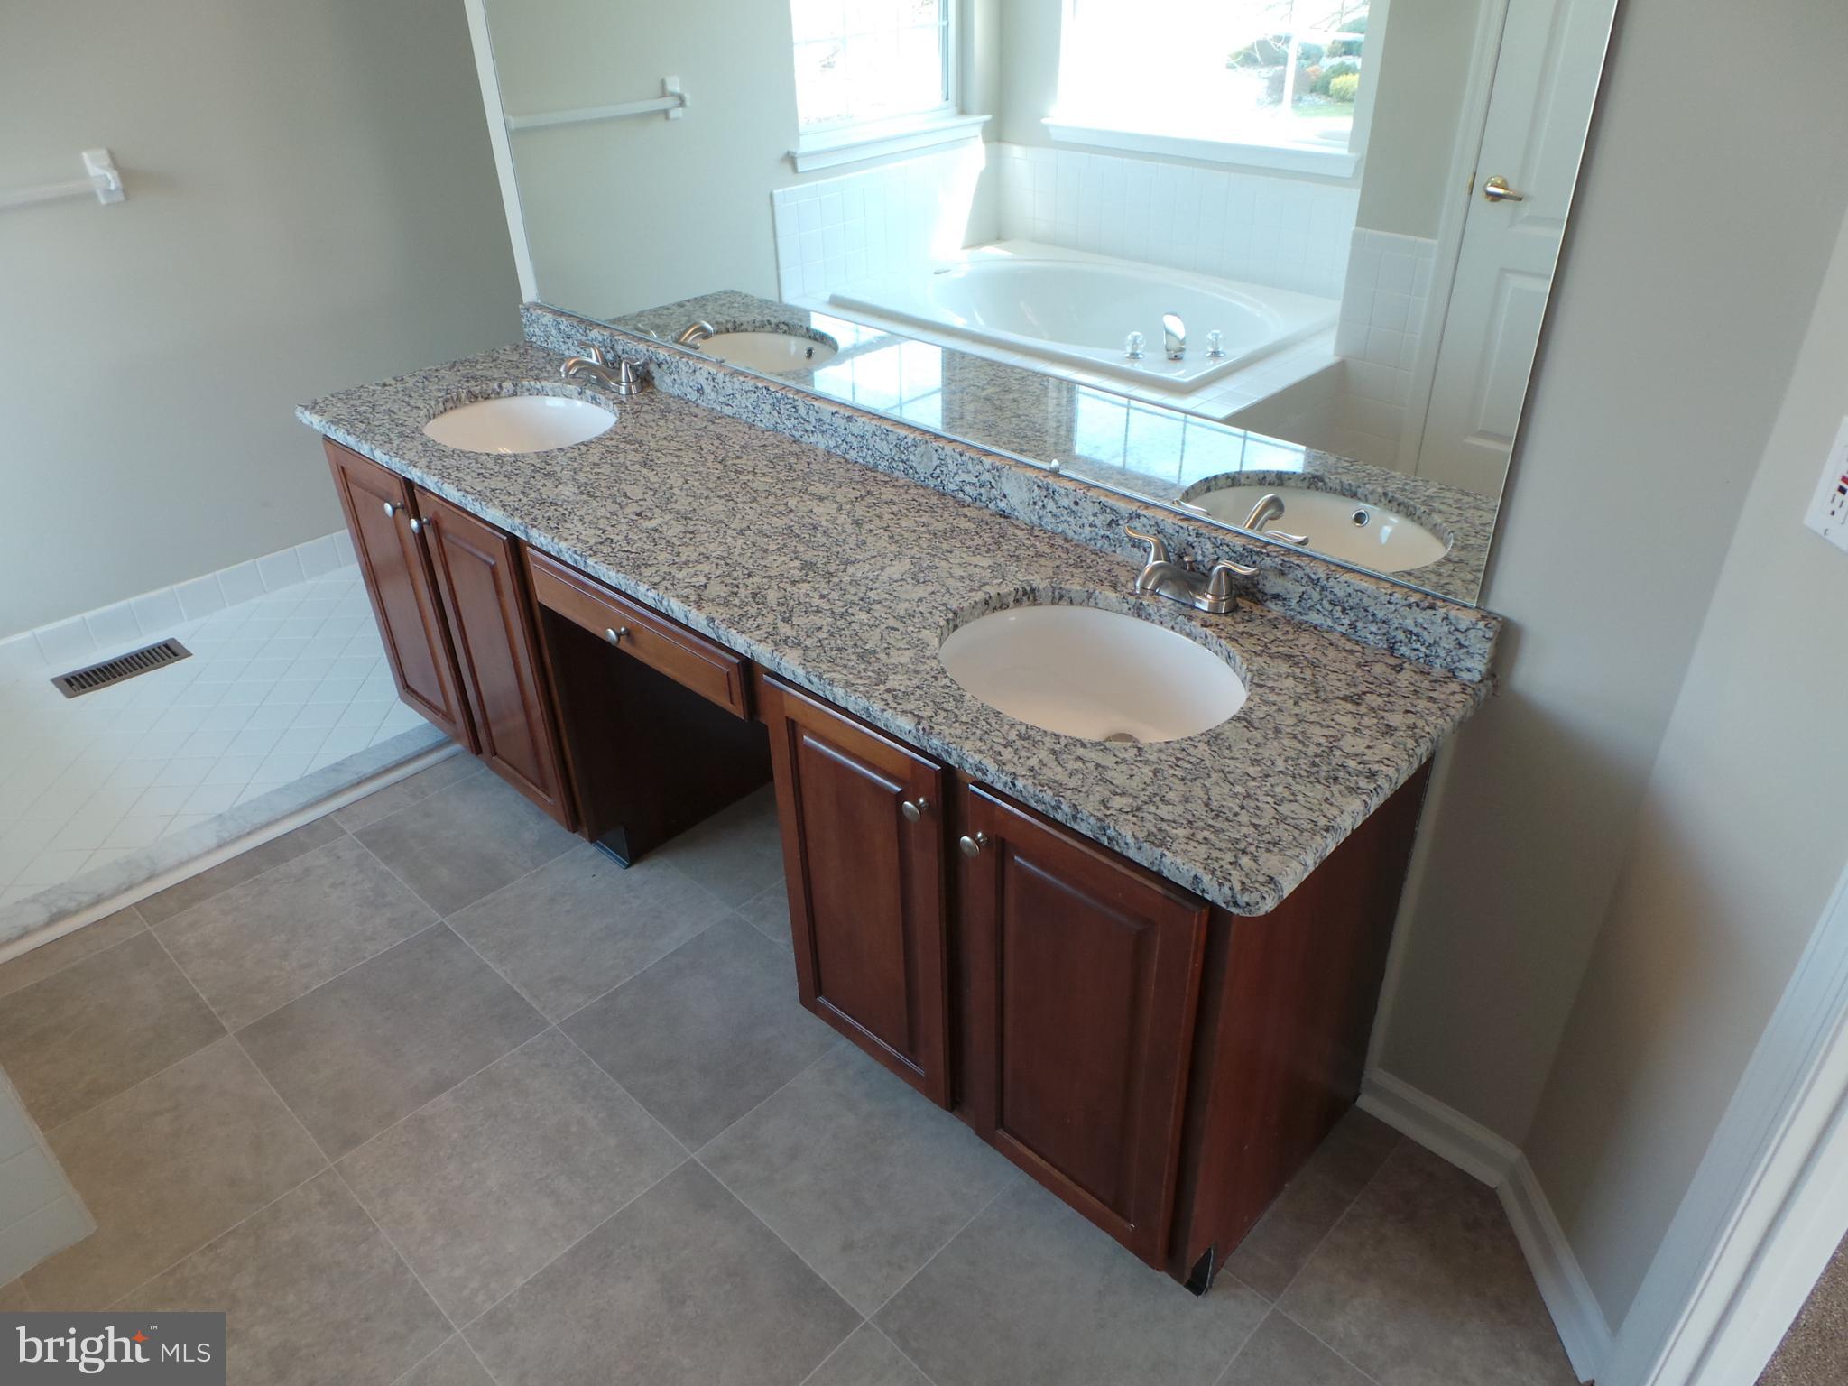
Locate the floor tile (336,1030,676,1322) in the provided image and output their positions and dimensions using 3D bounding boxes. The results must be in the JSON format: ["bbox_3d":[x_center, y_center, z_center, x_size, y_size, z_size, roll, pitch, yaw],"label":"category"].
[{"bbox_3d":[-0.652,0.745,1.951,0.403,0.010,0.403,26,41,36],"label":"floor tile"}]

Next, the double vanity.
[{"bbox_3d":[-0.282,0.015,2.222,2.231,0.919,0.572,26,41,36],"label":"double vanity"}]

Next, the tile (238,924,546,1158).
[{"bbox_3d":[-0.944,0.603,2.190,0.403,0.010,0.403,26,41,36],"label":"tile"}]

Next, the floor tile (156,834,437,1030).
[{"bbox_3d":[-1.236,0.460,2.428,0.403,0.010,0.403,26,41,36],"label":"floor tile"}]

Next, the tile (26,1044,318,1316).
[{"bbox_3d":[-1.222,0.764,1.946,0.403,0.010,0.403,26,41,36],"label":"tile"}]

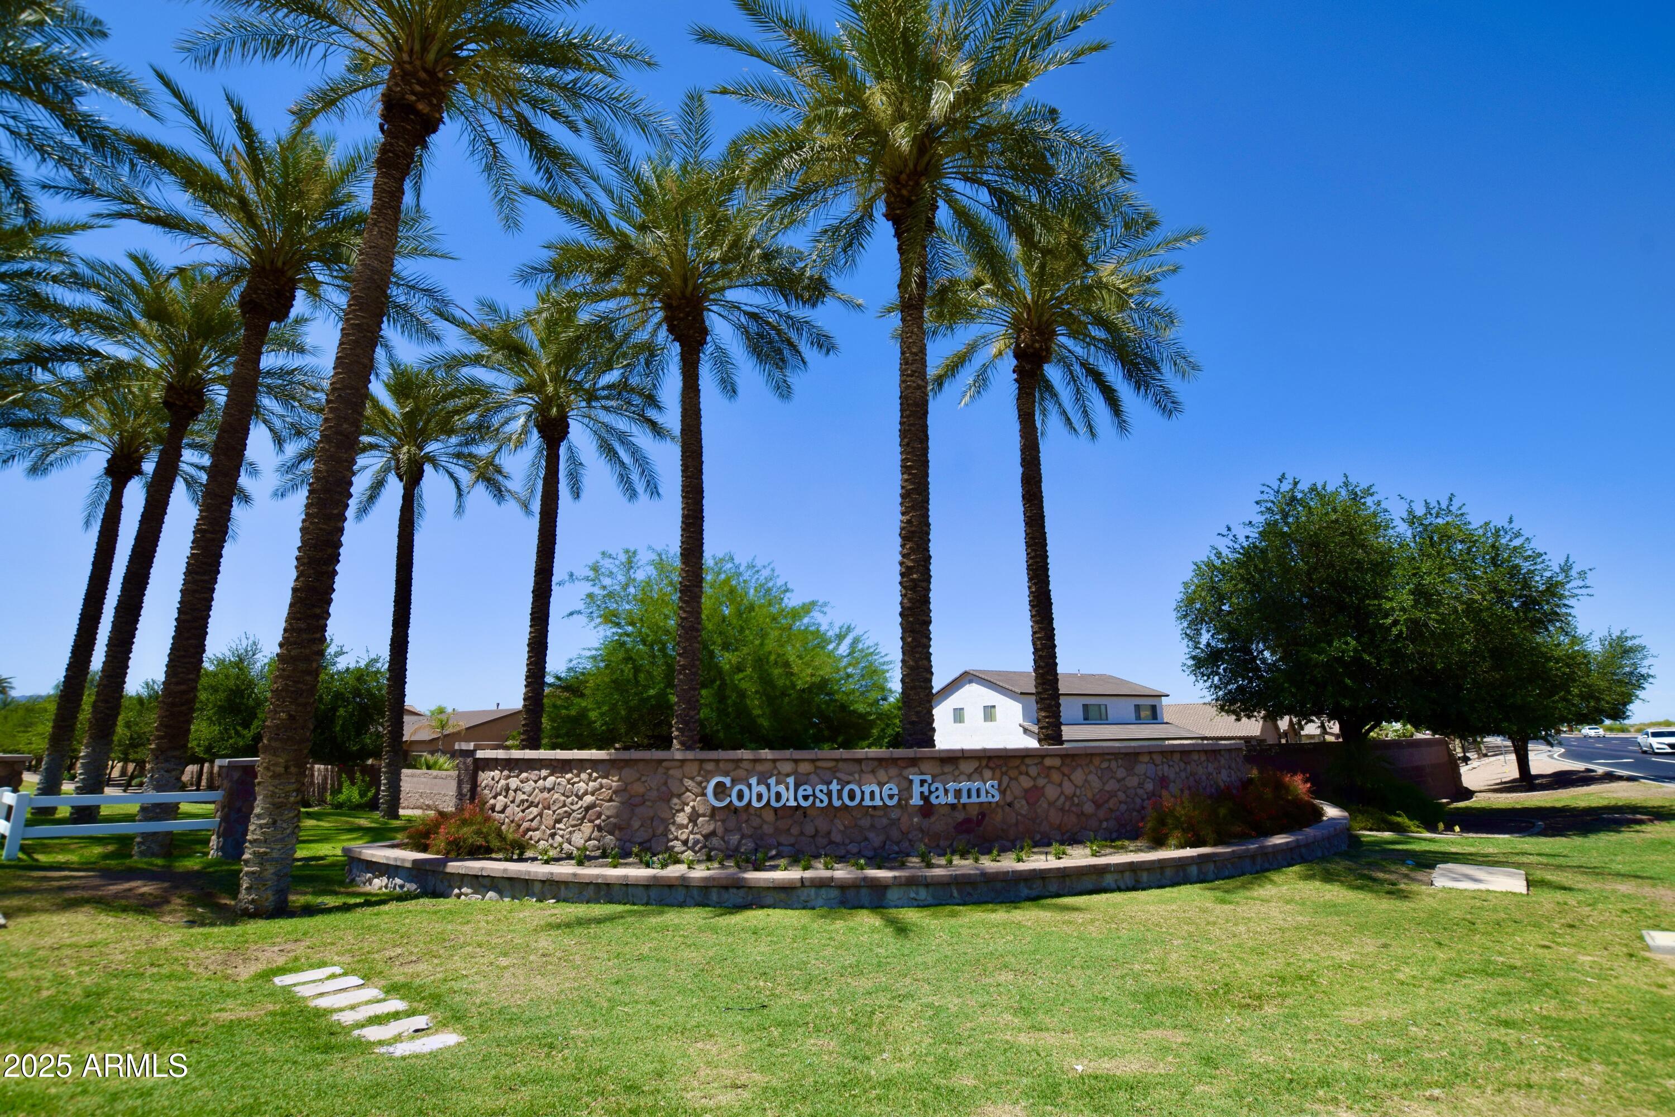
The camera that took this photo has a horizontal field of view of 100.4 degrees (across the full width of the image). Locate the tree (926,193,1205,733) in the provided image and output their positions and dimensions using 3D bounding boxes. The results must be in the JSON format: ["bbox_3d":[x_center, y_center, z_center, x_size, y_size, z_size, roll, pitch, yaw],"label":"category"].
[{"bbox_3d":[4.300,-1.400,13.400,5.500,12.700,5.500,0,-13,0],"label":"tree"}]

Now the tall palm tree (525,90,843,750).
[{"bbox_3d":[-2.750,-1.900,12.352,6.000,13.000,6.000,0,-13,0],"label":"tall palm tree"}]

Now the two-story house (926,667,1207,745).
[{"bbox_3d":[18.200,13.000,57.800,15.300,7.100,15.300,6,-15,-25],"label":"two-story house"}]

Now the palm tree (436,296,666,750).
[{"bbox_3d":[-6.950,-0.315,16.295,5.800,12.000,5.800,0,-13,0],"label":"palm tree"}]

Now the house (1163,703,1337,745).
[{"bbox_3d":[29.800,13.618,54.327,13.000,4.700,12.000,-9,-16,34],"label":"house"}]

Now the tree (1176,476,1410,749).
[{"bbox_3d":[10.500,1.685,15.625,6.200,7.200,6.200,0,-13,0],"label":"tree"}]

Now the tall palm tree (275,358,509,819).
[{"bbox_3d":[-10.300,0.370,16.000,4.900,10.500,4.900,0,-13,0],"label":"tall palm tree"}]

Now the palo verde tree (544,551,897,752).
[{"bbox_3d":[-2.800,2.710,16.800,8.400,6.200,7.600,0,-13,0],"label":"palo verde tree"}]

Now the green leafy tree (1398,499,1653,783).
[{"bbox_3d":[22.300,2.820,22.900,6.800,9.000,6.800,0,-13,0],"label":"green leafy tree"}]

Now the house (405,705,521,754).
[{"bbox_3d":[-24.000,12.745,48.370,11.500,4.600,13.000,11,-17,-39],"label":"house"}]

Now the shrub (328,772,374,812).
[{"bbox_3d":[-11.500,5.530,16.600,1.050,0.930,0.950,0,-13,0],"label":"shrub"}]

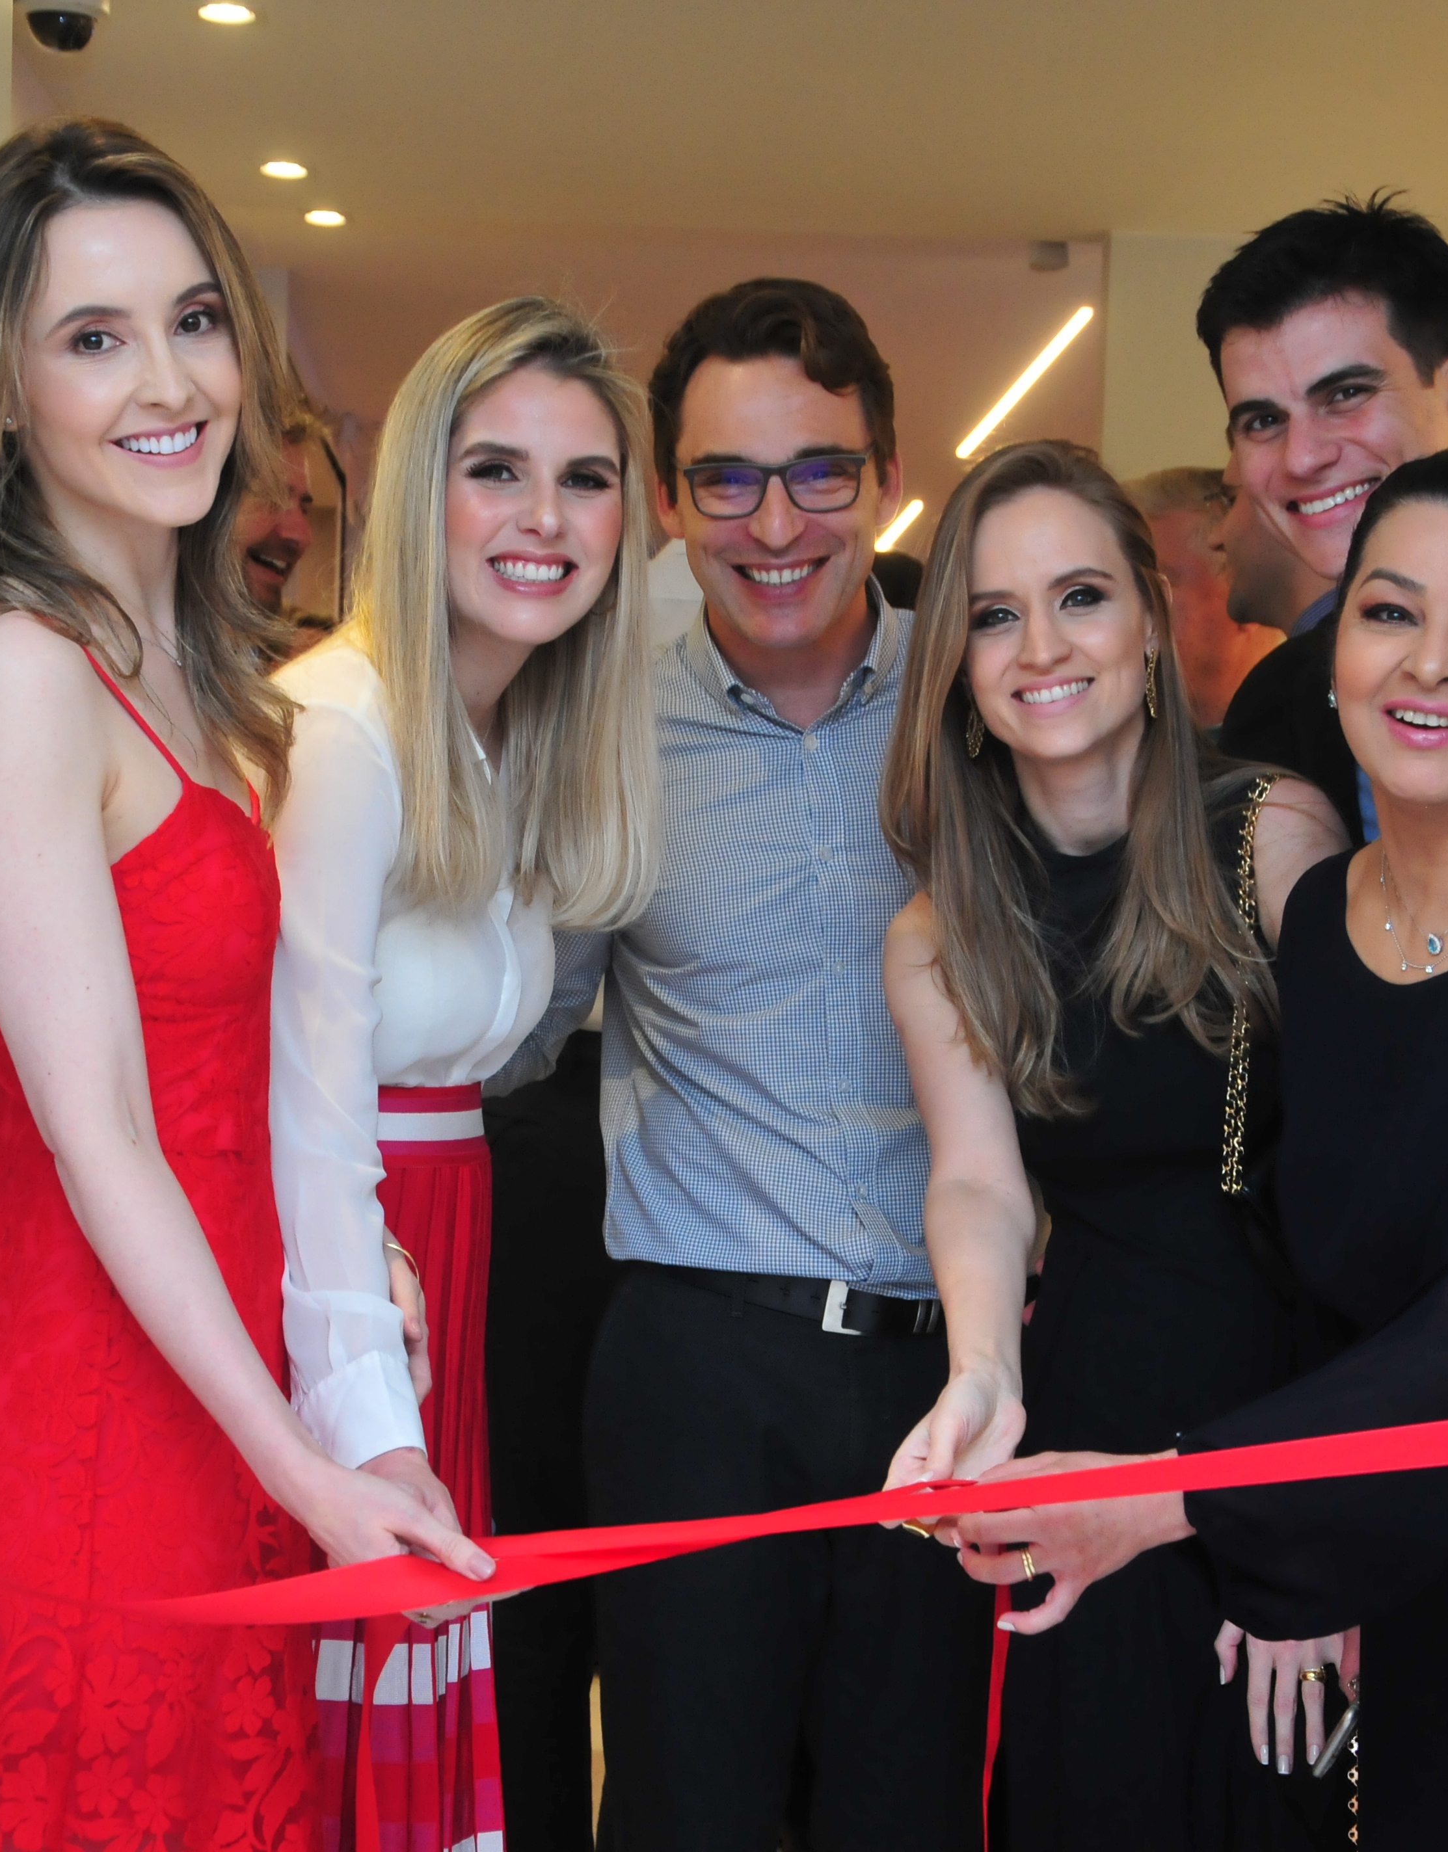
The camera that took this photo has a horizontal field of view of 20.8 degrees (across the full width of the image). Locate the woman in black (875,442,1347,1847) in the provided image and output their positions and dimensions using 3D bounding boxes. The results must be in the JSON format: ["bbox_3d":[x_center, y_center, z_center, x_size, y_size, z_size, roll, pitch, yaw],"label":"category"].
[{"bbox_3d":[0.275,0.460,2.870,0.430,1.610,0.430,2,2,18],"label":"woman in black"}]

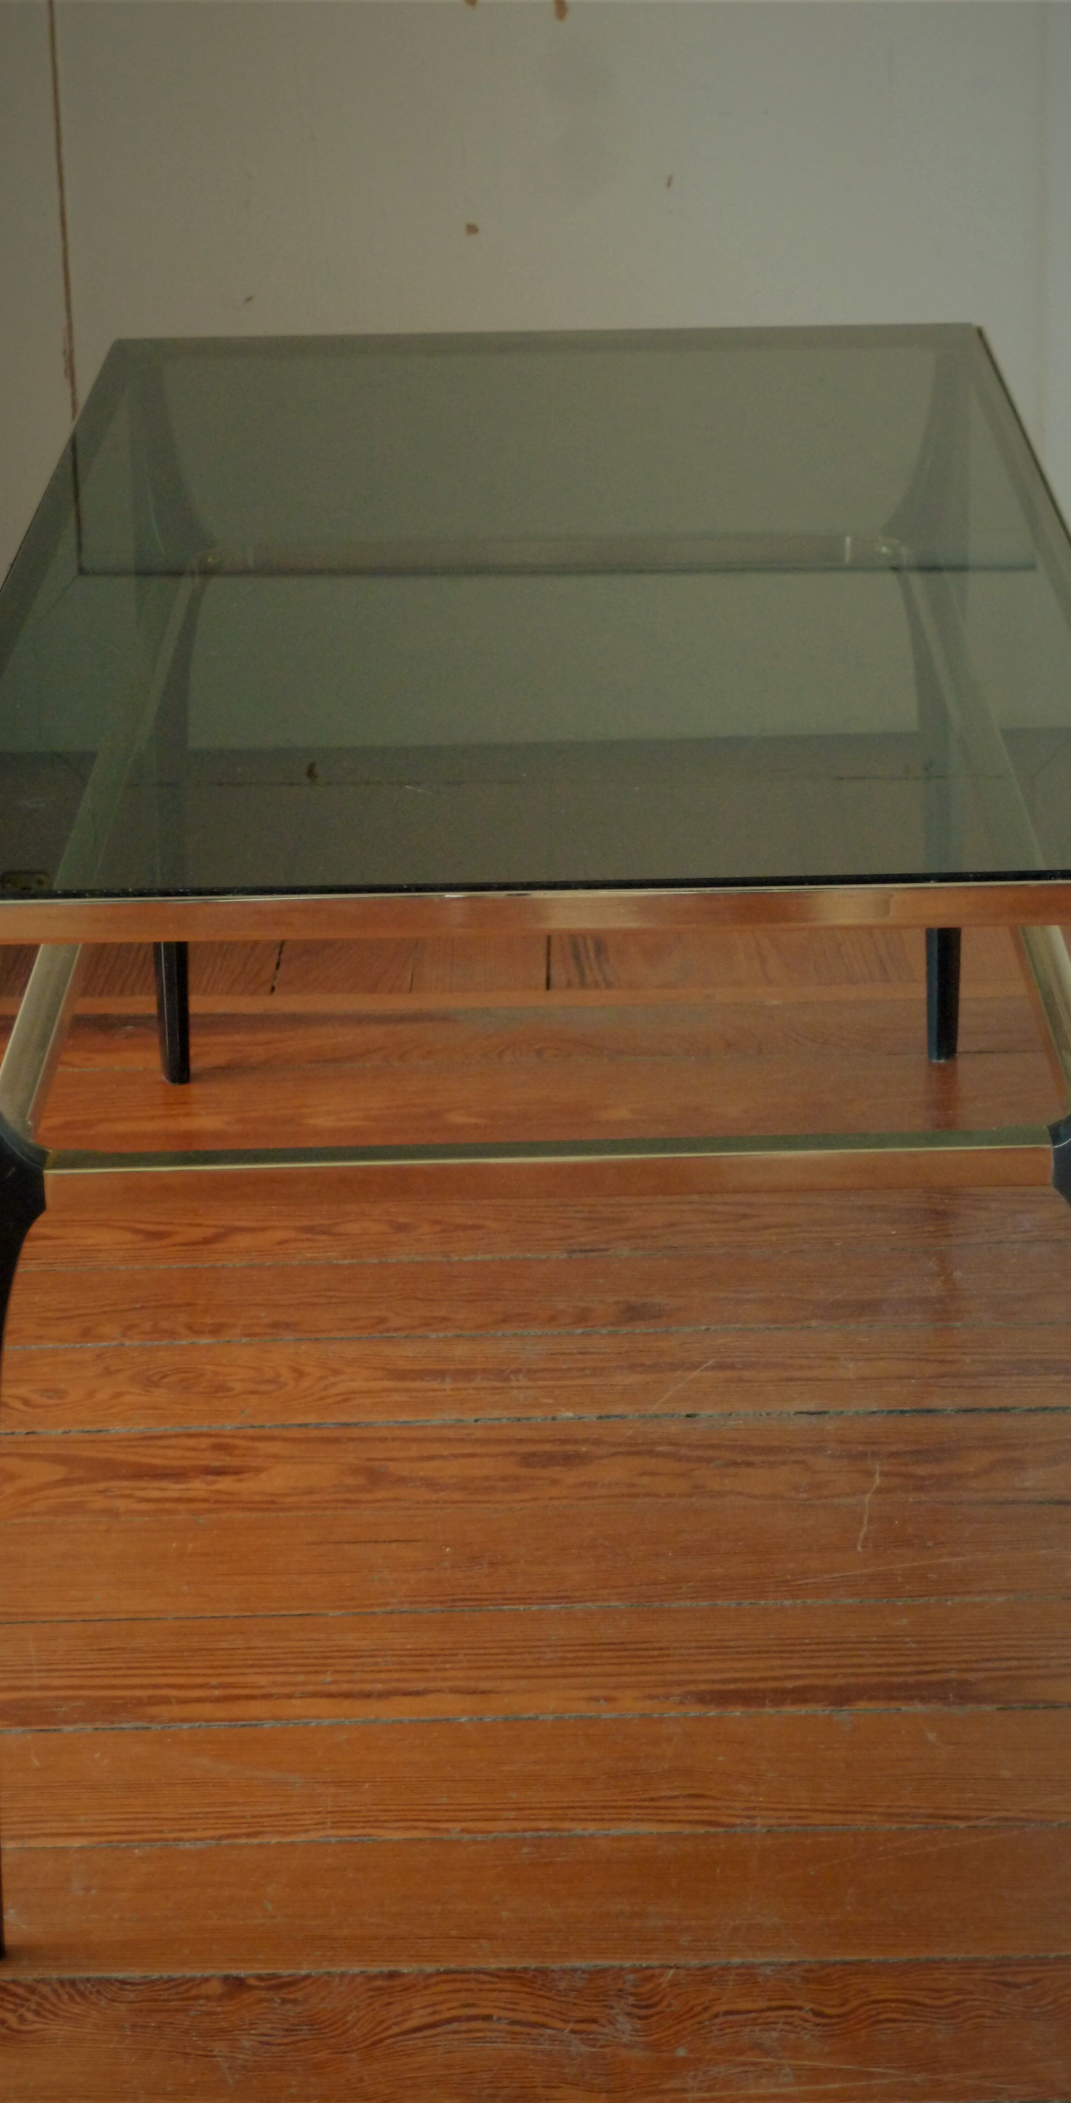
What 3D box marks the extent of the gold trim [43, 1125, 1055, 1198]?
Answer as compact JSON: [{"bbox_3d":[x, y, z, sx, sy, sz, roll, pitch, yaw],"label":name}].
[{"bbox_3d":[0.005,0.043,1.628,0.367,0.016,0.020,-2,20,1],"label":"gold trim"}]

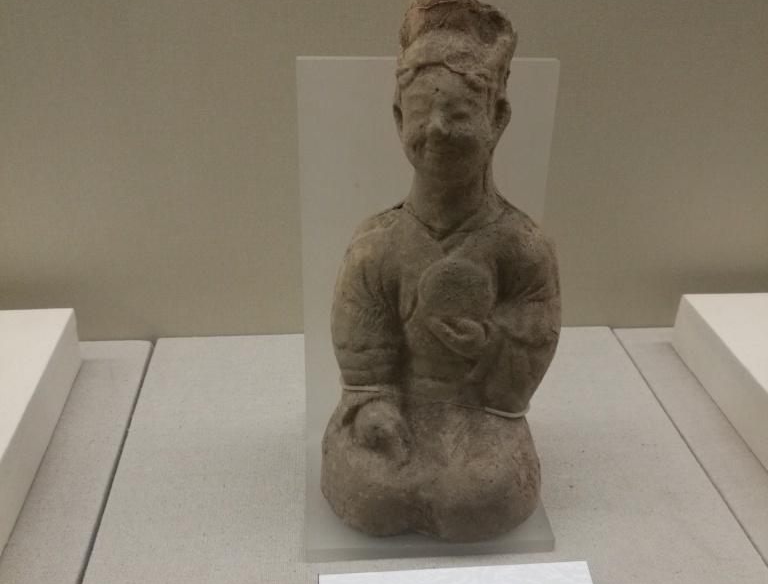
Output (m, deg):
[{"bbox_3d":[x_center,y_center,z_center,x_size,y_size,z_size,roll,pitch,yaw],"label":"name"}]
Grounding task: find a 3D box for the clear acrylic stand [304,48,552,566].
[{"bbox_3d":[0.028,0.013,0.464,0.150,0.268,0.114,-1,29,-6],"label":"clear acrylic stand"}]

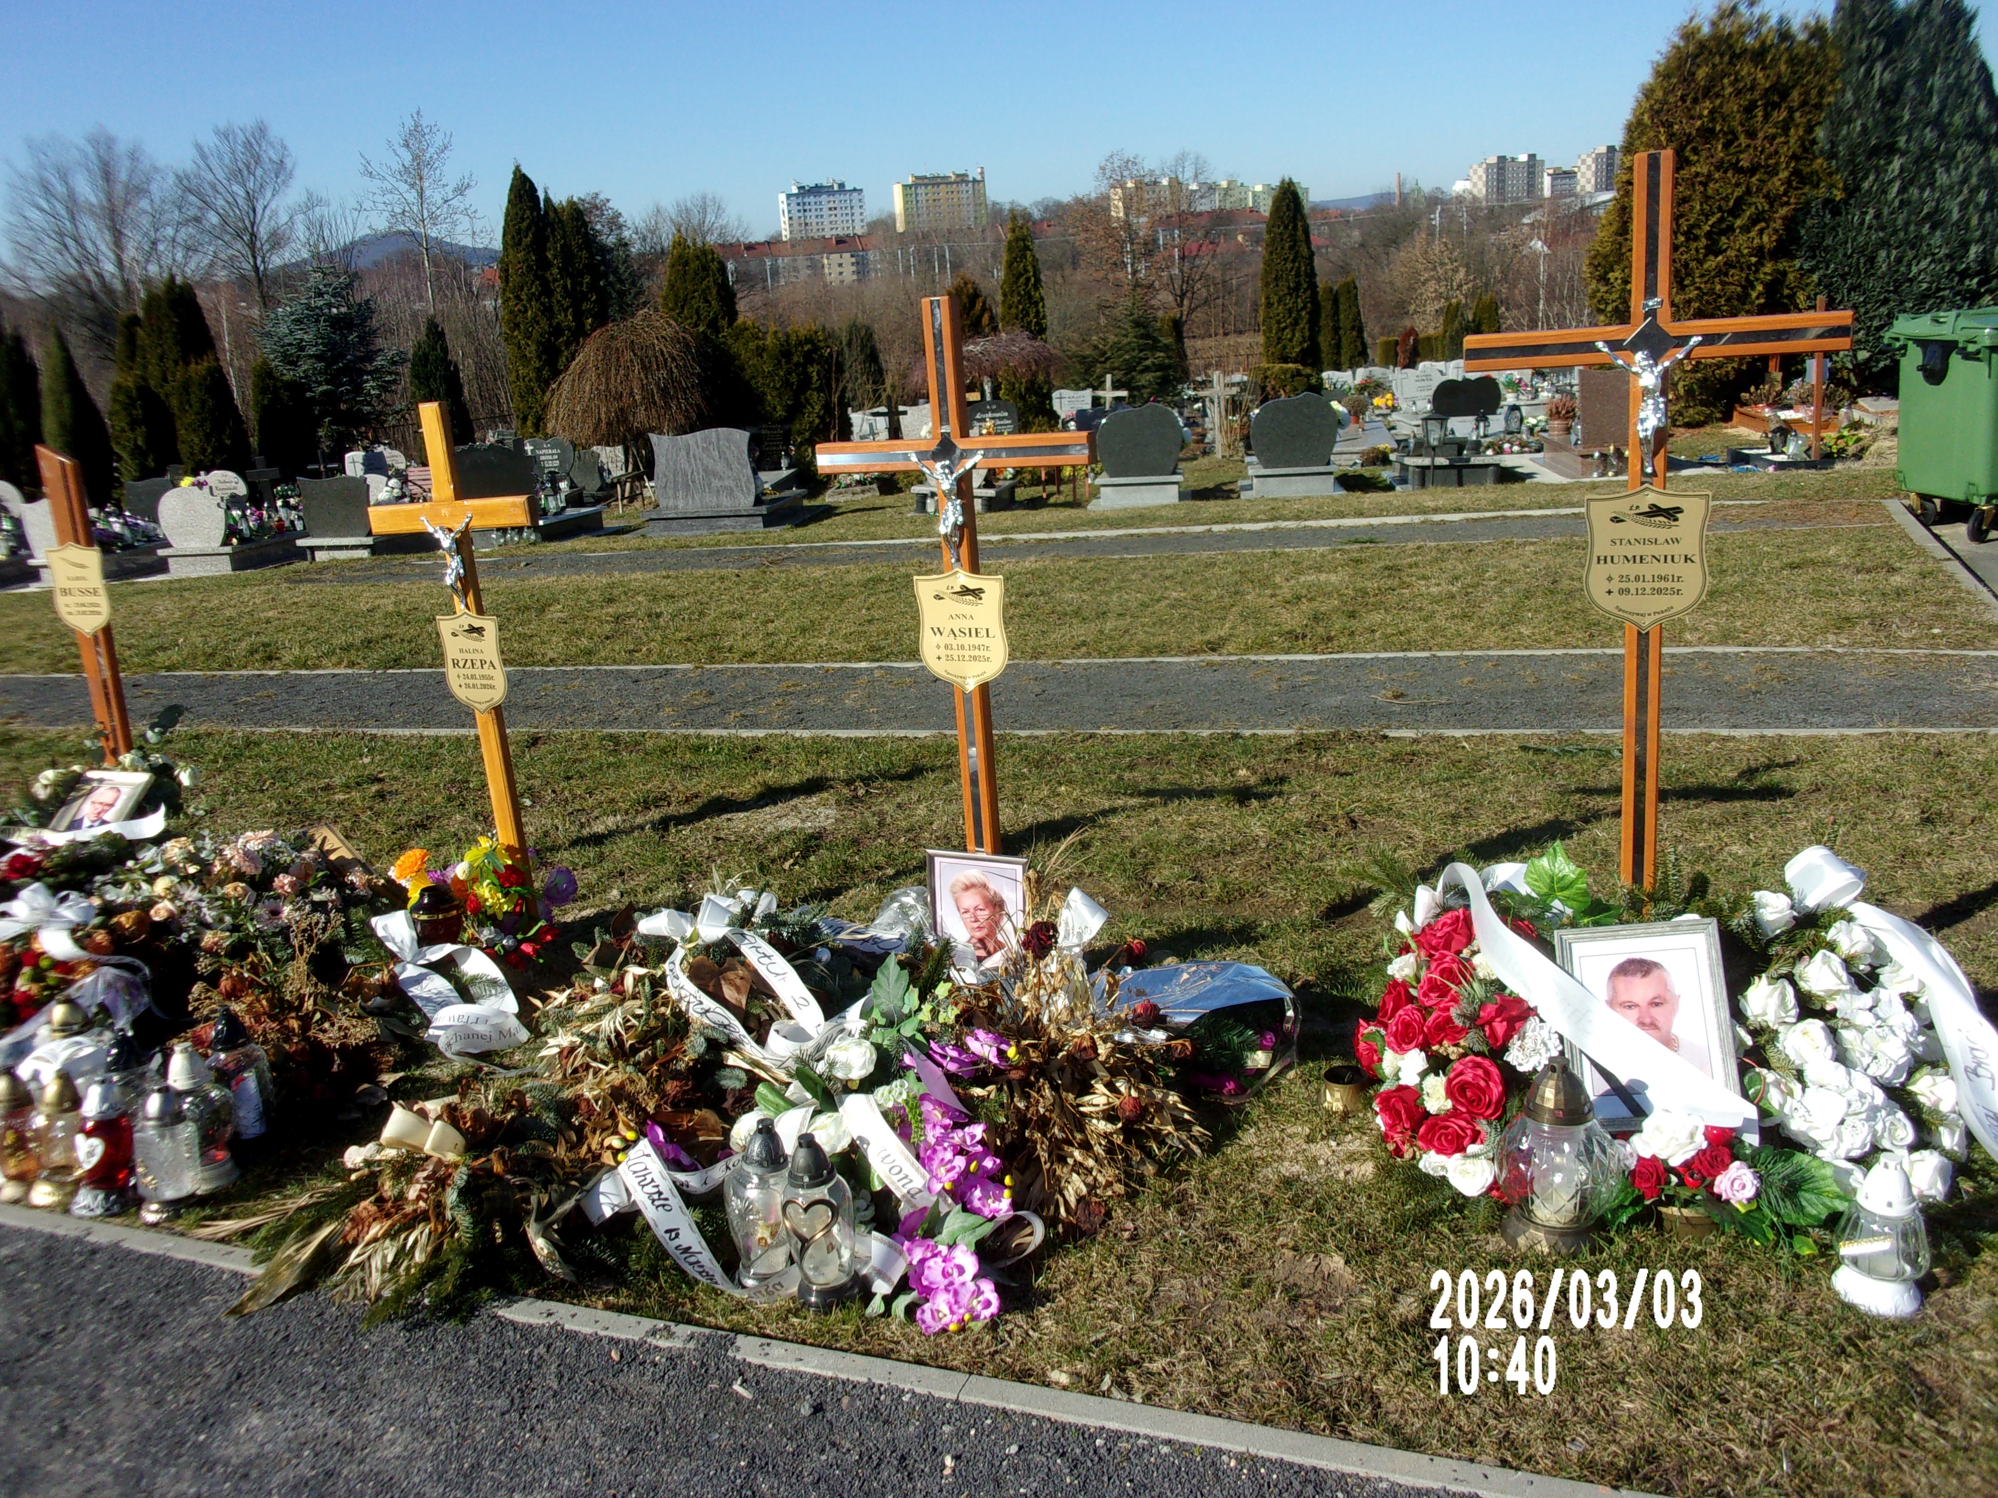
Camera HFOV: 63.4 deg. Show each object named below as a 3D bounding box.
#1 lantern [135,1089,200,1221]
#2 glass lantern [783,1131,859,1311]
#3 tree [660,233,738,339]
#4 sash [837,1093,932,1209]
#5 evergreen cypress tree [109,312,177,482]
[{"bbox_3d":[-1.602,0.770,3.080,0.122,0.250,0.122,-3,11,-32],"label":"lantern"},{"bbox_3d":[-0.292,0.759,2.611,0.117,0.295,0.117,-4,15,5],"label":"glass lantern"},{"bbox_3d":[-4.839,-6.487,26.442,1.226,3.742,1.226,-7,14,-9],"label":"tree"},{"bbox_3d":[-0.198,0.707,2.874,0.075,0.040,0.303,-25,45,-19],"label":"sash"},{"bbox_3d":[-12.449,-5.073,23.500,0.950,2.550,0.950,-12,16,-25],"label":"evergreen cypress tree"}]

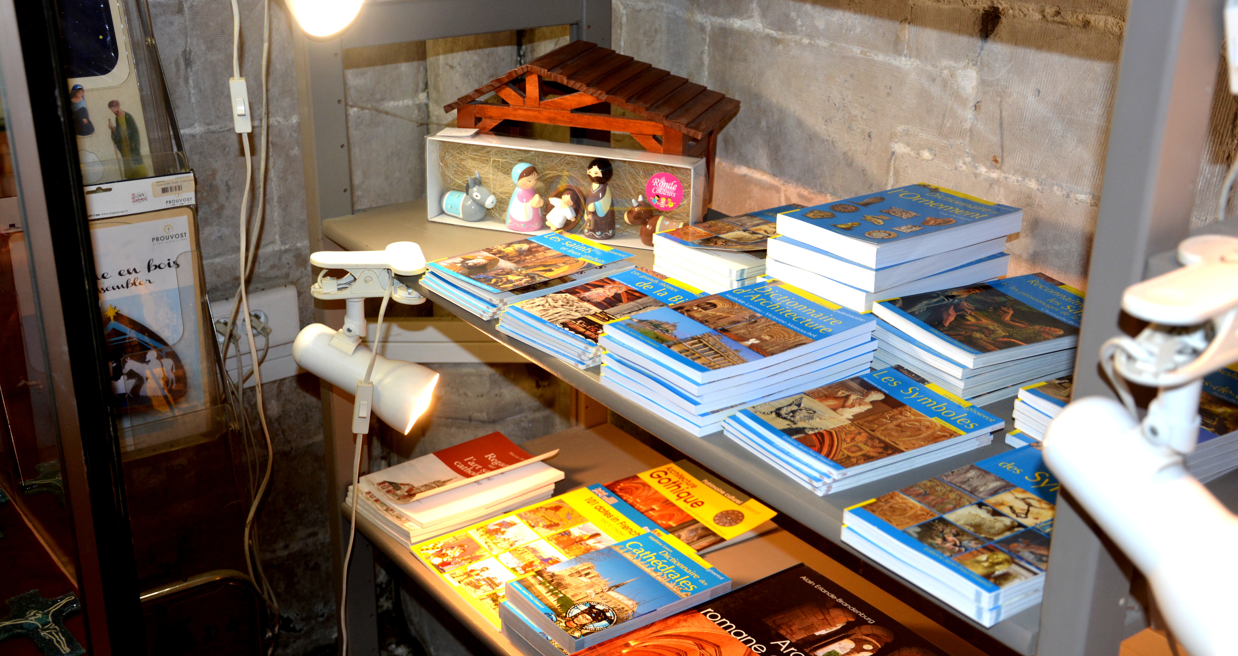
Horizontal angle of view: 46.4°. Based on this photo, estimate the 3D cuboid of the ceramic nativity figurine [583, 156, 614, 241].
[{"bbox_3d":[-0.022,-0.143,1.597,0.033,0.082,0.033,1,22,0],"label":"ceramic nativity figurine"}]

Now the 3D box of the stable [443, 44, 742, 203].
[{"bbox_3d":[-0.029,-0.225,1.675,0.306,0.182,0.156,8,23,18],"label":"stable"}]

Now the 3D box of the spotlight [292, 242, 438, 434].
[{"bbox_3d":[-0.262,0.011,1.495,0.144,0.200,0.071,6,22,12],"label":"spotlight"}]

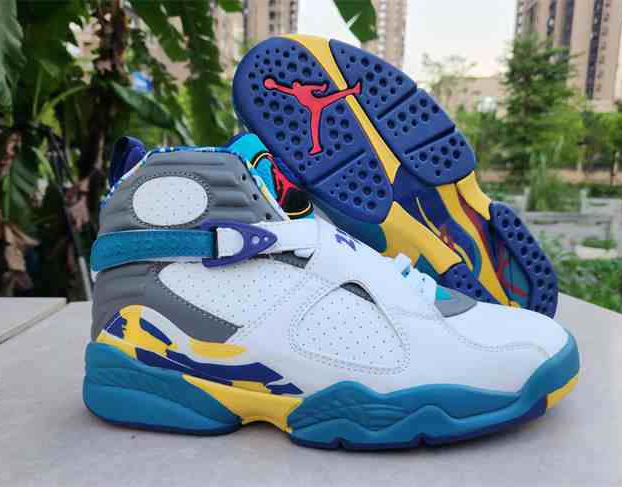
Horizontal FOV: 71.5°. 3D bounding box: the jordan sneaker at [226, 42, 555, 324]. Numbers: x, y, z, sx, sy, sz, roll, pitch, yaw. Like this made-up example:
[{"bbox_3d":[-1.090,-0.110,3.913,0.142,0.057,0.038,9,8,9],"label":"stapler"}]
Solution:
[{"bbox_3d":[0.056,-0.043,0.381,0.295,0.108,0.158,40,-7,-10],"label":"jordan sneaker"}]

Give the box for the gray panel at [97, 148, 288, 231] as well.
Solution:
[{"bbox_3d":[-0.070,-0.028,0.235,0.113,0.044,0.034,1,6,3],"label":"gray panel"}]

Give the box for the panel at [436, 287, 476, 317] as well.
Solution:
[{"bbox_3d":[0.085,0.035,0.260,0.032,0.016,0.036,1,6,0],"label":"panel"}]

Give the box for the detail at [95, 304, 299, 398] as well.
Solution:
[{"bbox_3d":[-0.064,0.054,0.234,0.122,0.045,0.027,1,6,4],"label":"detail"}]

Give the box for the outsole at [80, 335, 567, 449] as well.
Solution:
[{"bbox_3d":[0.013,0.072,0.268,0.300,0.048,0.109,1,6,0],"label":"outsole"}]

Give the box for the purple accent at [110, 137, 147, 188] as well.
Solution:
[{"bbox_3d":[-0.107,-0.048,0.254,0.023,0.031,0.026,1,6,0],"label":"purple accent"}]

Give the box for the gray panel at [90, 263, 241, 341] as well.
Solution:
[{"bbox_3d":[-0.084,0.029,0.237,0.094,0.041,0.034,1,6,5],"label":"gray panel"}]

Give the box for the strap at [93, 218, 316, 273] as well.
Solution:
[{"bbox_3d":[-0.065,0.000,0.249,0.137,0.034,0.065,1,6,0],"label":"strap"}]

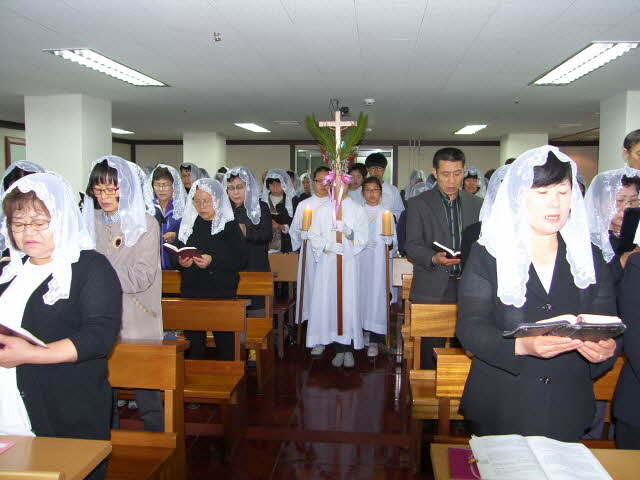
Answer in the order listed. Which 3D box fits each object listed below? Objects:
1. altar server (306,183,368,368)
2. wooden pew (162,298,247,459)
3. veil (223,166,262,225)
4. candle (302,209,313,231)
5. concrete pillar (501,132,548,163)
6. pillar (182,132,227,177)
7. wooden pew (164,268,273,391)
[{"bbox_3d":[0.140,0.201,4.229,0.500,1.540,0.420,1,6,5],"label":"altar server"},{"bbox_3d":[-1.197,0.767,3.121,1.500,0.800,0.560,1,6,7],"label":"wooden pew"},{"bbox_3d":[-0.569,-0.322,3.750,0.300,0.420,0.310,2,7,16],"label":"veil"},{"bbox_3d":[-0.101,-0.169,4.170,0.076,0.180,0.076,4,6,7],"label":"candle"},{"bbox_3d":[3.334,-0.567,8.609,0.570,2.330,0.560,1,6,7],"label":"concrete pillar"},{"bbox_3d":[-1.938,-0.623,8.896,0.570,2.330,0.560,1,6,7],"label":"pillar"},{"bbox_3d":[-1.111,0.664,4.092,1.500,0.800,0.560,1,6,7],"label":"wooden pew"}]

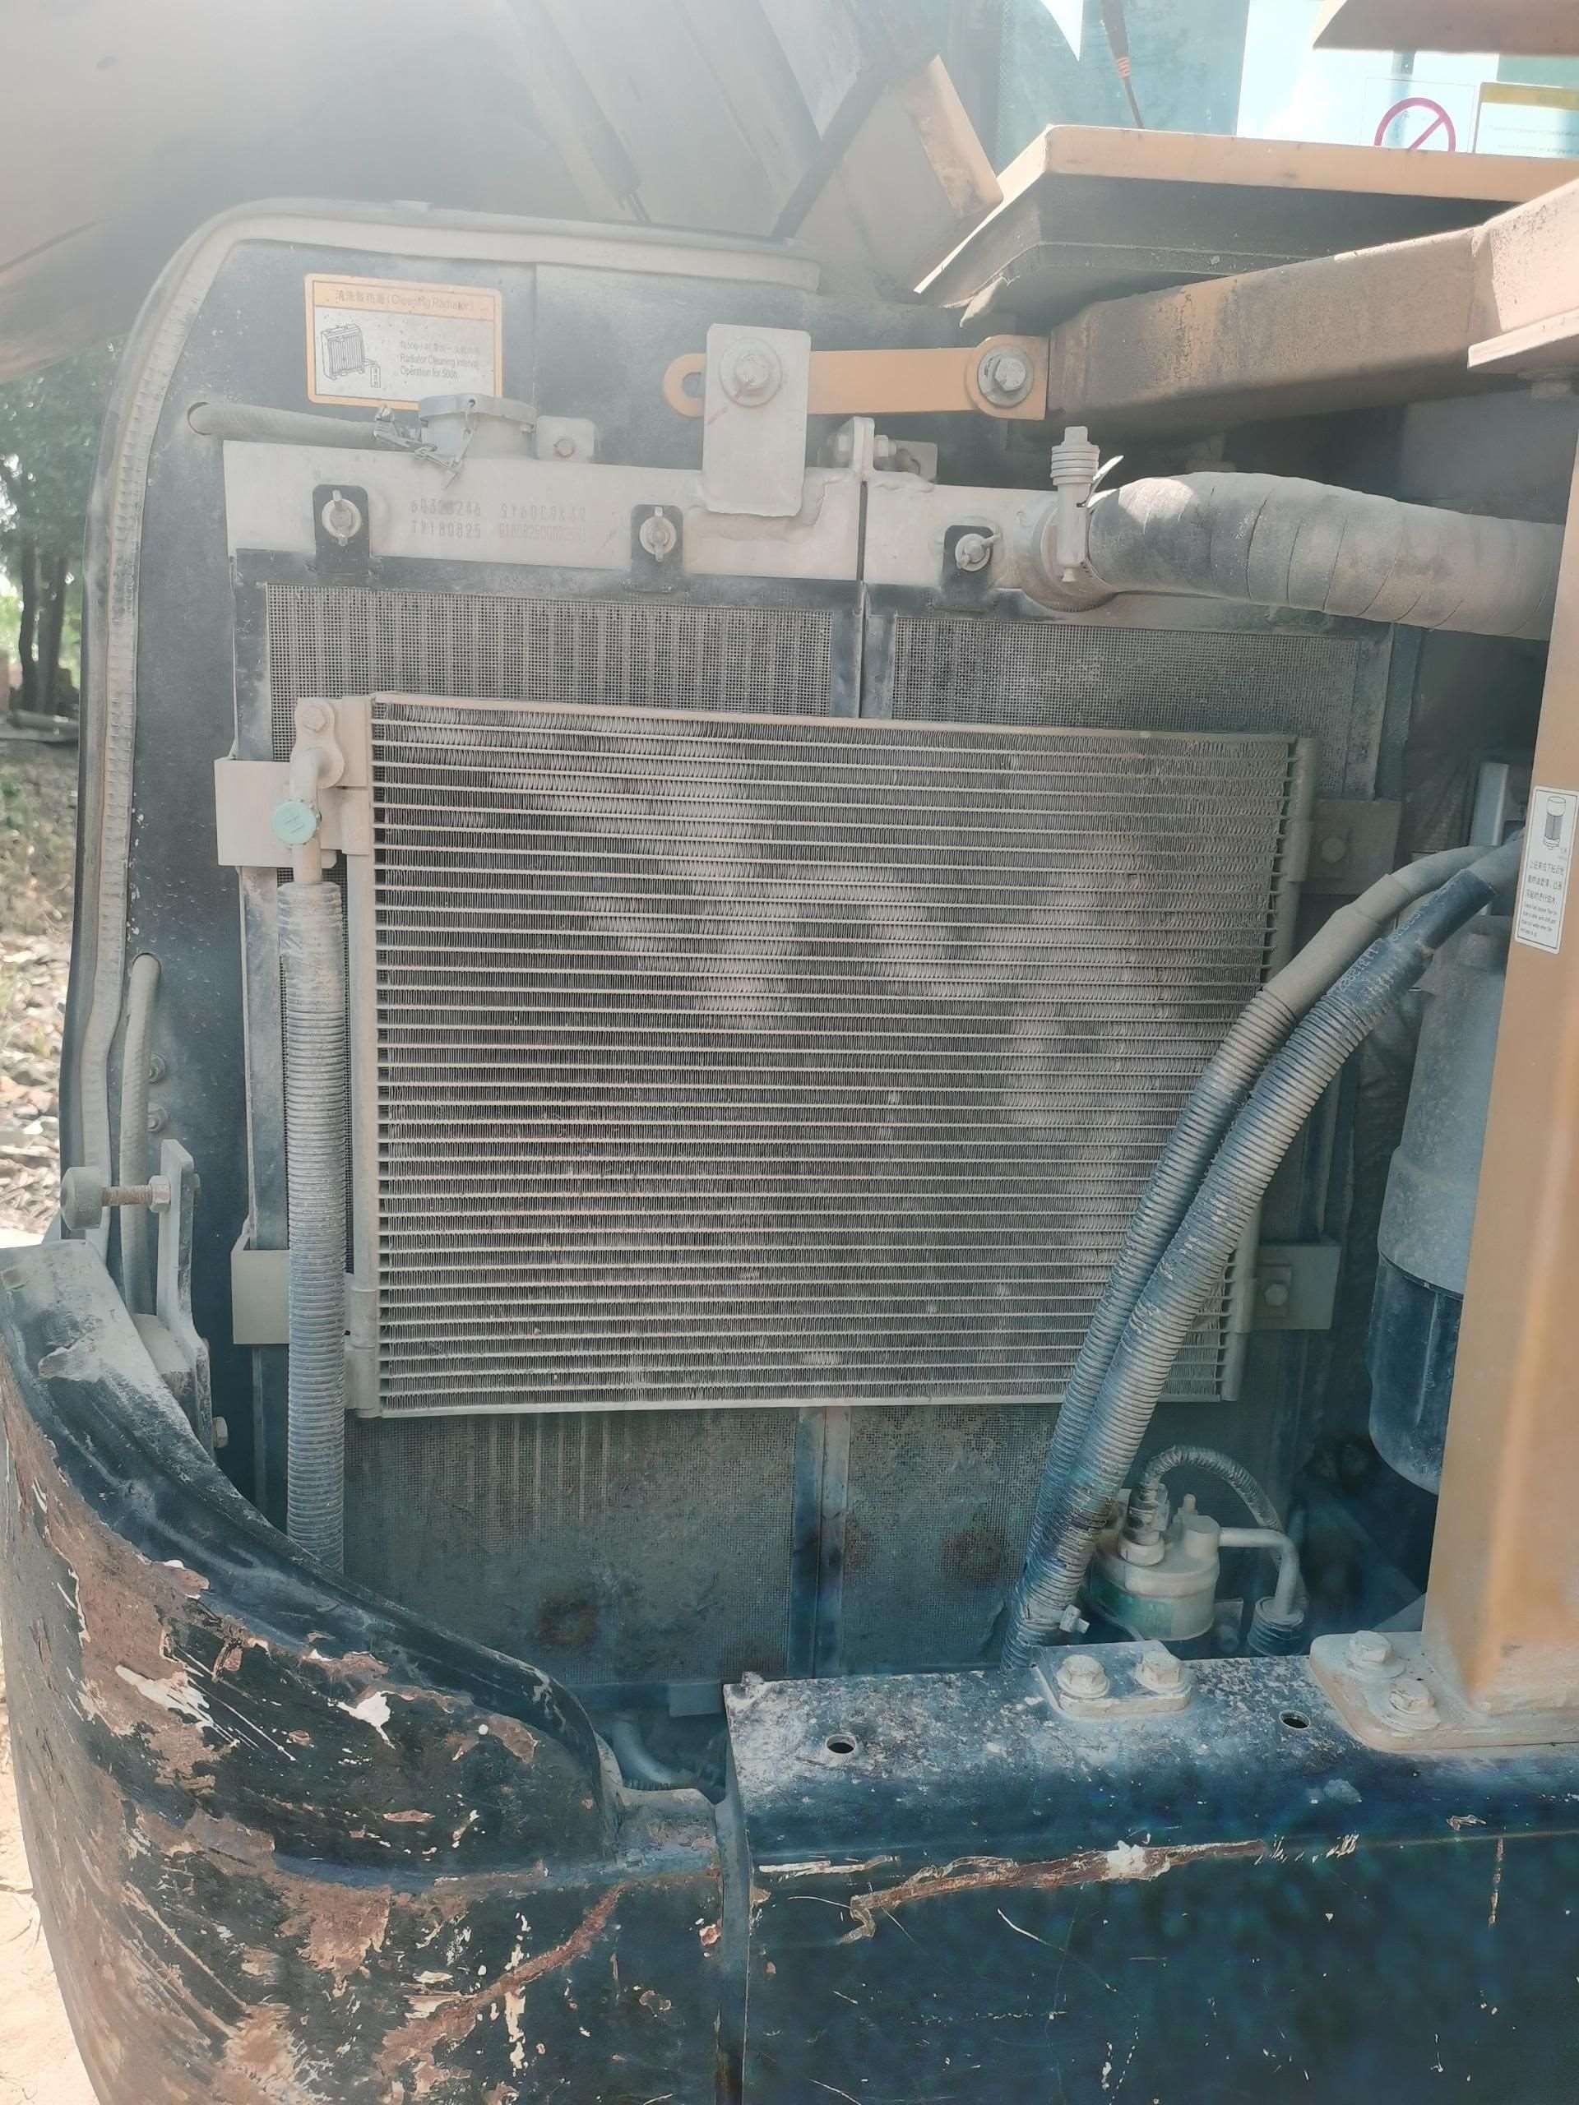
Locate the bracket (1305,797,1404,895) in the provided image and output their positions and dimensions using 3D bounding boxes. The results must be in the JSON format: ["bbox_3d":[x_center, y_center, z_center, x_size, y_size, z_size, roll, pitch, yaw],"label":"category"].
[{"bbox_3d":[0.350,-0.133,1.048,0.064,0.058,0.038,1,14,-9],"label":"bracket"}]

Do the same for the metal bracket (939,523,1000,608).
[{"bbox_3d":[0.110,-0.293,0.987,0.035,0.047,0.028,1,14,-9],"label":"metal bracket"}]

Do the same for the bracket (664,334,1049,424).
[{"bbox_3d":[0.040,-0.391,0.956,0.223,0.048,0.028,-1,14,-1],"label":"bracket"}]

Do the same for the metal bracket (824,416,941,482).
[{"bbox_3d":[0.056,-0.367,1.002,0.067,0.036,0.055,1,14,-9],"label":"metal bracket"}]

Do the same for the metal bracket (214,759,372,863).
[{"bbox_3d":[-0.285,-0.141,0.955,0.082,0.059,0.053,1,14,-9],"label":"metal bracket"}]

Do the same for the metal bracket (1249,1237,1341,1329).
[{"bbox_3d":[0.334,0.153,1.117,0.064,0.059,0.038,1,14,-9],"label":"metal bracket"}]

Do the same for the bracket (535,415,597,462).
[{"bbox_3d":[-0.136,-0.370,1.000,0.035,0.030,0.016,1,14,-9],"label":"bracket"}]

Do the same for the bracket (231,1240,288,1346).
[{"bbox_3d":[-0.310,0.144,1.026,0.064,0.060,0.050,1,14,-9],"label":"bracket"}]

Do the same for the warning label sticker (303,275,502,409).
[{"bbox_3d":[-0.231,-0.425,0.986,0.115,0.072,0.003,1,14,-9],"label":"warning label sticker"}]

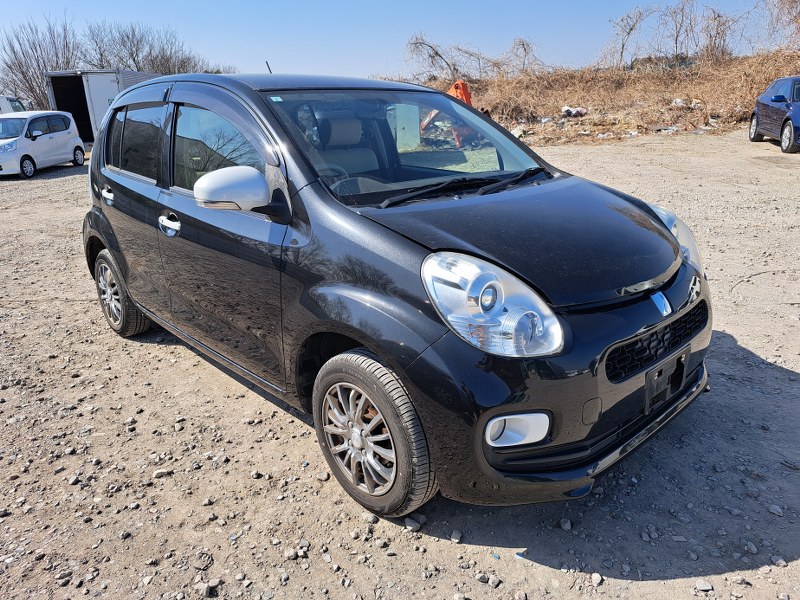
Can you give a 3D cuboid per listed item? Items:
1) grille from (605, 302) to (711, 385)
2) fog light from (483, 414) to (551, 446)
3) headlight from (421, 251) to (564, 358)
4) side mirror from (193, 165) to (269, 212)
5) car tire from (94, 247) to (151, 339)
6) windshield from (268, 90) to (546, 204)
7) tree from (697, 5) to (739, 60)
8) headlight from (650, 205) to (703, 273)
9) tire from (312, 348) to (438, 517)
[{"bbox_3d":[0.870,0.125,1.804,0.750,0.145,0.090,-17,23,-41],"label":"grille"},{"bbox_3d":[0.321,0.355,1.505,0.200,0.105,0.080,-6,18,-13],"label":"fog light"},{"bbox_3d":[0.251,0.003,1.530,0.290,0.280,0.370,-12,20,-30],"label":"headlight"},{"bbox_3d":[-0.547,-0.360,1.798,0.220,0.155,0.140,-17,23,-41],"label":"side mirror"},{"bbox_3d":[-1.772,-0.046,3.547,0.168,0.566,0.566,-17,23,-41],"label":"car tire"},{"bbox_3d":[0.072,-0.699,2.405,1.270,0.120,0.910,-17,56,-41],"label":"windshield"},{"bbox_3d":[10.909,-9.128,19.000,1.600,2.000,1.500,8,20,27],"label":"tree"},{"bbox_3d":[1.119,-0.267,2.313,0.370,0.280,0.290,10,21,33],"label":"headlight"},{"bbox_3d":[-0.083,0.437,1.855,0.168,0.566,0.566,-17,23,-41],"label":"tire"}]

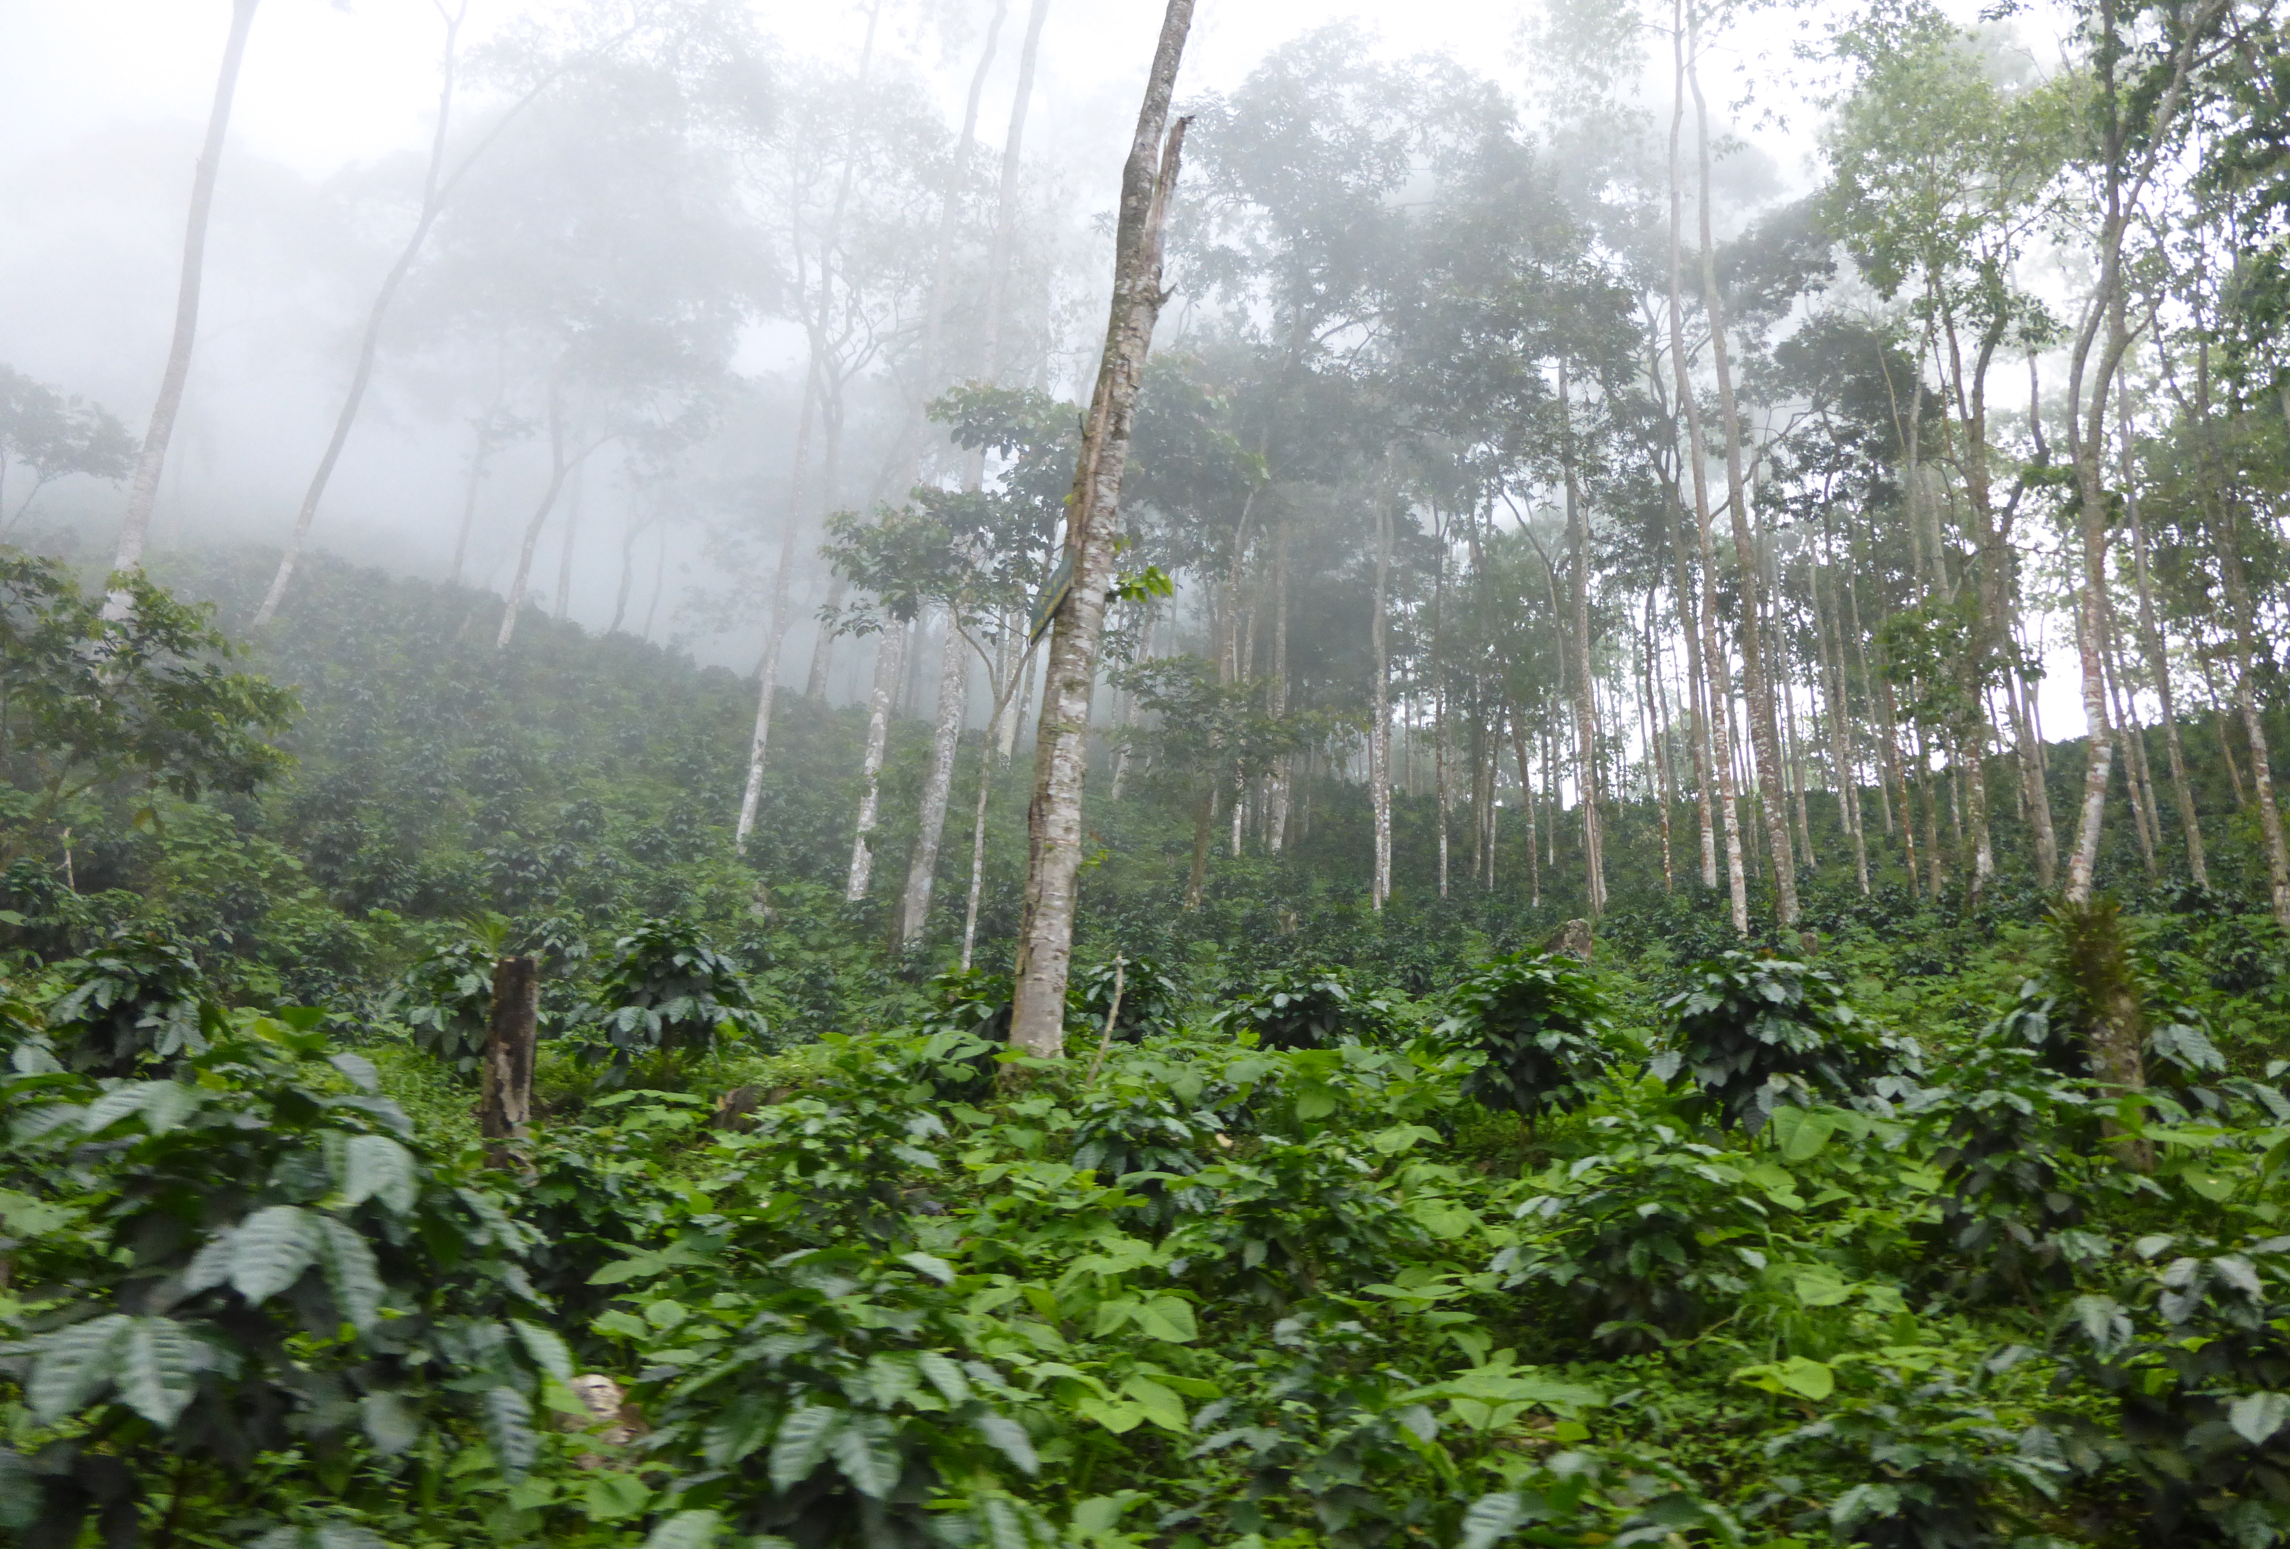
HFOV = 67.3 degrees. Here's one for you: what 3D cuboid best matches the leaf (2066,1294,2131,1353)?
[{"bbox_3d":[1.774,1.022,3.200,0.100,0.125,0.035,-8,-41,11],"label":"leaf"}]

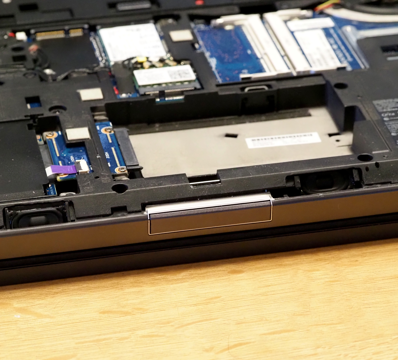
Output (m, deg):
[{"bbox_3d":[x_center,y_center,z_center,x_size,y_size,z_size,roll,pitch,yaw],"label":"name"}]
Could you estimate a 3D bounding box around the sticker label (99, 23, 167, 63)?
[{"bbox_3d":[-0.034,-0.071,0.865,0.029,0.001,0.043,-6,28,-8],"label":"sticker label"}]

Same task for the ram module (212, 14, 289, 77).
[{"bbox_3d":[0.027,-0.067,0.859,0.025,0.005,0.074,-6,28,-8],"label":"ram module"}]

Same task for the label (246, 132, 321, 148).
[{"bbox_3d":[0.040,-0.018,0.785,0.035,0.001,0.010,-6,28,-8],"label":"label"}]

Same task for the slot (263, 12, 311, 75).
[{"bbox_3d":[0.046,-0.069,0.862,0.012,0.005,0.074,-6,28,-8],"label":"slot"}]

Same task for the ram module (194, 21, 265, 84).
[{"bbox_3d":[0.016,-0.067,0.865,0.025,0.003,0.070,-6,28,-8],"label":"ram module"}]

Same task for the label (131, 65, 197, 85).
[{"bbox_3d":[-0.017,-0.051,0.827,0.029,0.001,0.018,-6,28,-8],"label":"label"}]

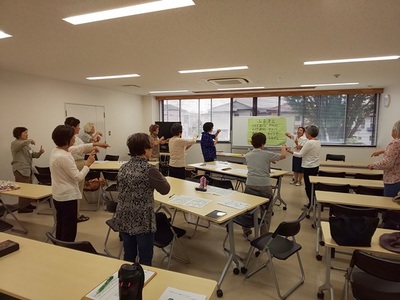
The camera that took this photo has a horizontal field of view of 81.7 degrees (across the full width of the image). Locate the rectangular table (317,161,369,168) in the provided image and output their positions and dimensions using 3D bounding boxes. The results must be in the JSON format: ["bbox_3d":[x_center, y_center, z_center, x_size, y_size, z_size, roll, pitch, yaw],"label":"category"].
[{"bbox_3d":[3.409,0.676,5.305,1.800,0.710,0.450,2,7,19],"label":"rectangular table"}]

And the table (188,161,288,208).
[{"bbox_3d":[0.720,0.729,4.836,0.900,0.710,1.800,-6,9,-43],"label":"table"}]

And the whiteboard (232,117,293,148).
[{"bbox_3d":[1.920,-0.562,7.020,1.800,0.910,0.060,3,7,20],"label":"whiteboard"}]

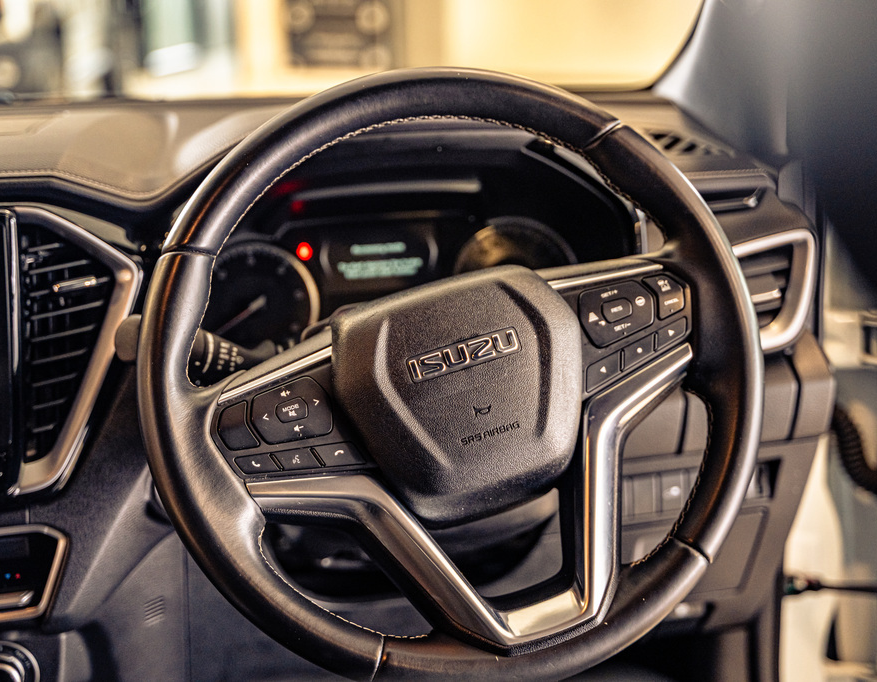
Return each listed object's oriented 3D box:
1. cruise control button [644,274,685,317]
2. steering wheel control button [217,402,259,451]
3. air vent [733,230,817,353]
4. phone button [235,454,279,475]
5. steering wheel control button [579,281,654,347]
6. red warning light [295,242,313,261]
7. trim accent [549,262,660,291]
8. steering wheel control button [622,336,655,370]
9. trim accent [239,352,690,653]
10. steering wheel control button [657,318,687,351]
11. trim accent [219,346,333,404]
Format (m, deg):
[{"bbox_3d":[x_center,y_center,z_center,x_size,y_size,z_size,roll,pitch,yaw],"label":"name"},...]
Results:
[{"bbox_3d":[0.141,-0.028,0.894,0.022,0.027,0.009,-18,-7,-7],"label":"cruise control button"},{"bbox_3d":[-0.117,0.050,0.837,0.020,0.027,0.009,-16,-7,-17],"label":"steering wheel control button"},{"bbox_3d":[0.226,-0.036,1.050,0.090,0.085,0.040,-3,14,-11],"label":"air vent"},{"bbox_3d":[-0.104,0.072,0.835,0.025,0.011,0.008,-7,-10,-16],"label":"phone button"},{"bbox_3d":[0.110,-0.019,0.890,0.048,0.037,0.010,-18,-7,-7],"label":"steering wheel control button"},{"bbox_3d":[-0.098,-0.065,1.050,0.011,0.011,0.004,-3,2,-11],"label":"red warning light"},{"bbox_3d":[0.103,-0.039,0.893,0.073,0.005,0.009,-9,-8,-6],"label":"trim accent"},{"bbox_3d":[0.123,0.007,0.887,0.028,0.011,0.008,-27,-6,-8],"label":"steering wheel control button"},{"bbox_3d":[0.042,0.107,0.860,0.286,0.139,0.036,-17,-7,-12],"label":"trim accent"},{"bbox_3d":[0.143,-0.004,0.890,0.027,0.009,0.008,-27,-6,-8],"label":"steering wheel control button"},{"bbox_3d":[-0.096,0.020,0.849,0.076,0.005,0.009,-25,-5,-18],"label":"trim accent"}]

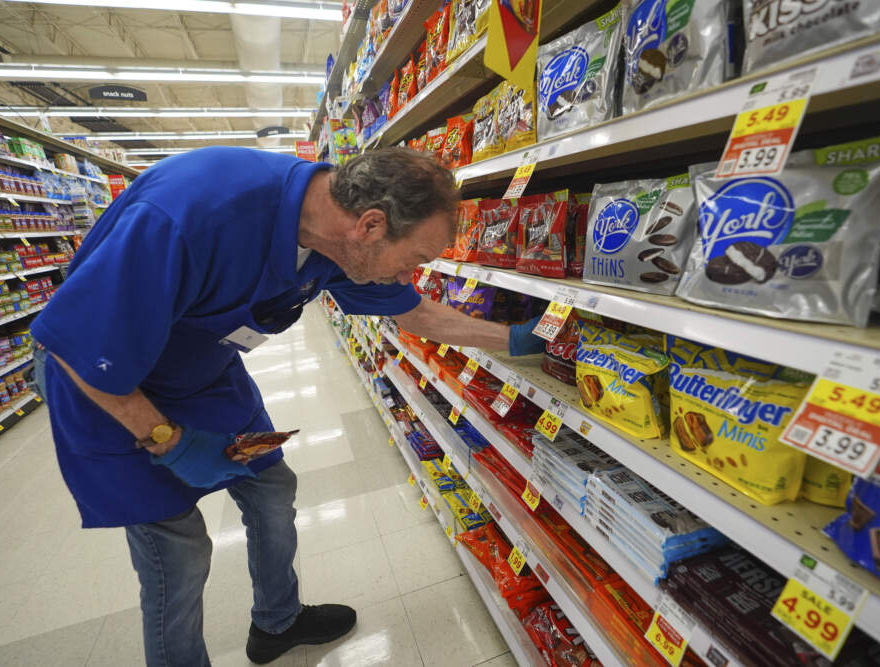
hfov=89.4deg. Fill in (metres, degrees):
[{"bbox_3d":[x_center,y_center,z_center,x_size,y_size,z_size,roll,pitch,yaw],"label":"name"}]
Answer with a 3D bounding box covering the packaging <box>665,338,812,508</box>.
[{"bbox_3d":[0.397,0.101,0.593,0.067,0.174,0.183,-8,15,-18],"label":"packaging"}]

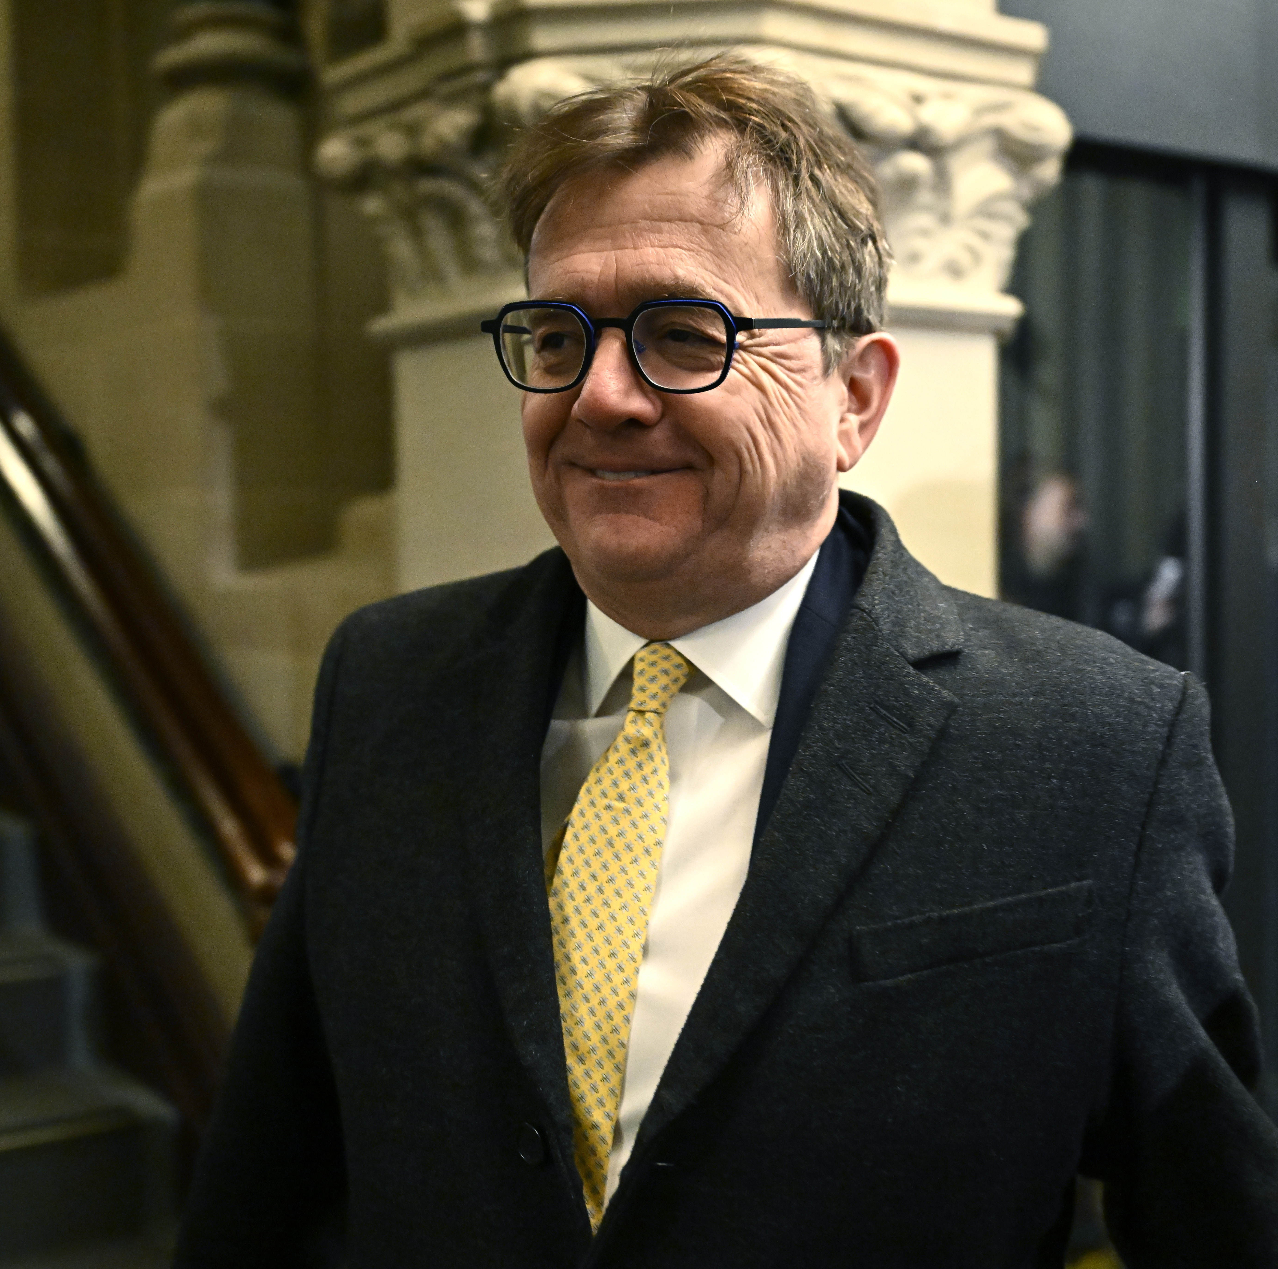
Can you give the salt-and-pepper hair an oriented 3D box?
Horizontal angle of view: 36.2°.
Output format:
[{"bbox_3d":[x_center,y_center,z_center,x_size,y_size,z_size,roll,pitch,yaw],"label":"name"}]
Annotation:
[{"bbox_3d":[0.034,-0.203,1.025,0.185,0.190,0.198,4,9,28],"label":"salt-and-pepper hair"}]

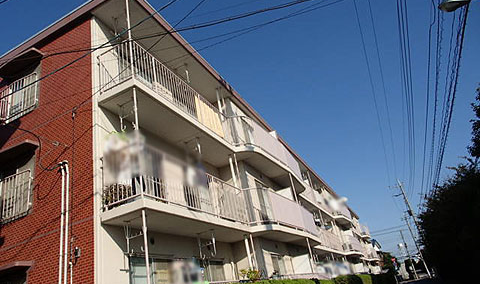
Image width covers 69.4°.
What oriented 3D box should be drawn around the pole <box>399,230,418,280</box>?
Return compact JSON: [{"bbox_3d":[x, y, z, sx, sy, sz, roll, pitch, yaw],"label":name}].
[{"bbox_3d":[26.908,17.910,55.283,0.400,7.480,0.400,-21,-26,18],"label":"pole"}]

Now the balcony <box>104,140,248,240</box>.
[{"bbox_3d":[-1.247,1.536,8.732,1.030,1.350,4.910,-21,-26,18],"label":"balcony"}]

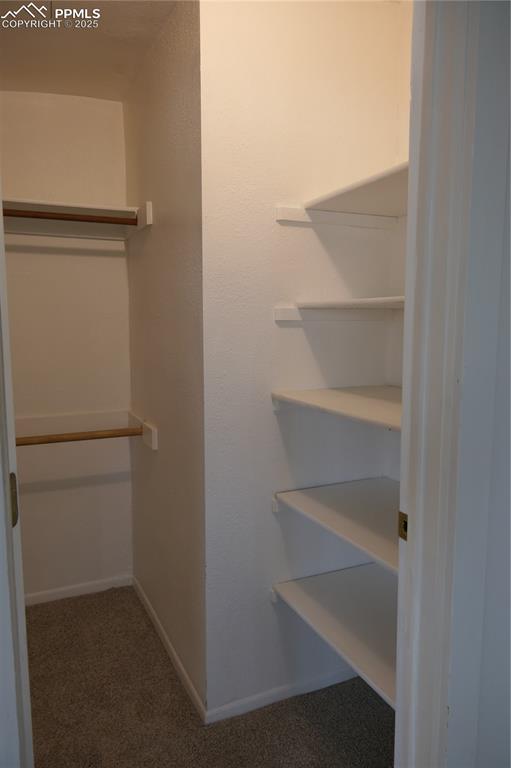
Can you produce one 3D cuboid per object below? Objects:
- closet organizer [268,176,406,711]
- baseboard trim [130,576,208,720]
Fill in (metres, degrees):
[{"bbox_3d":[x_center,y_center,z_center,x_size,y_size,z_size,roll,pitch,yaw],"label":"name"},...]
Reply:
[{"bbox_3d":[0.428,0.107,1.548,0.500,1.377,0.665,-3,7,-25],"label":"closet organizer"},{"bbox_3d":[-0.398,1.086,2.208,0.013,0.050,1.044,-3,7,-26],"label":"baseboard trim"}]

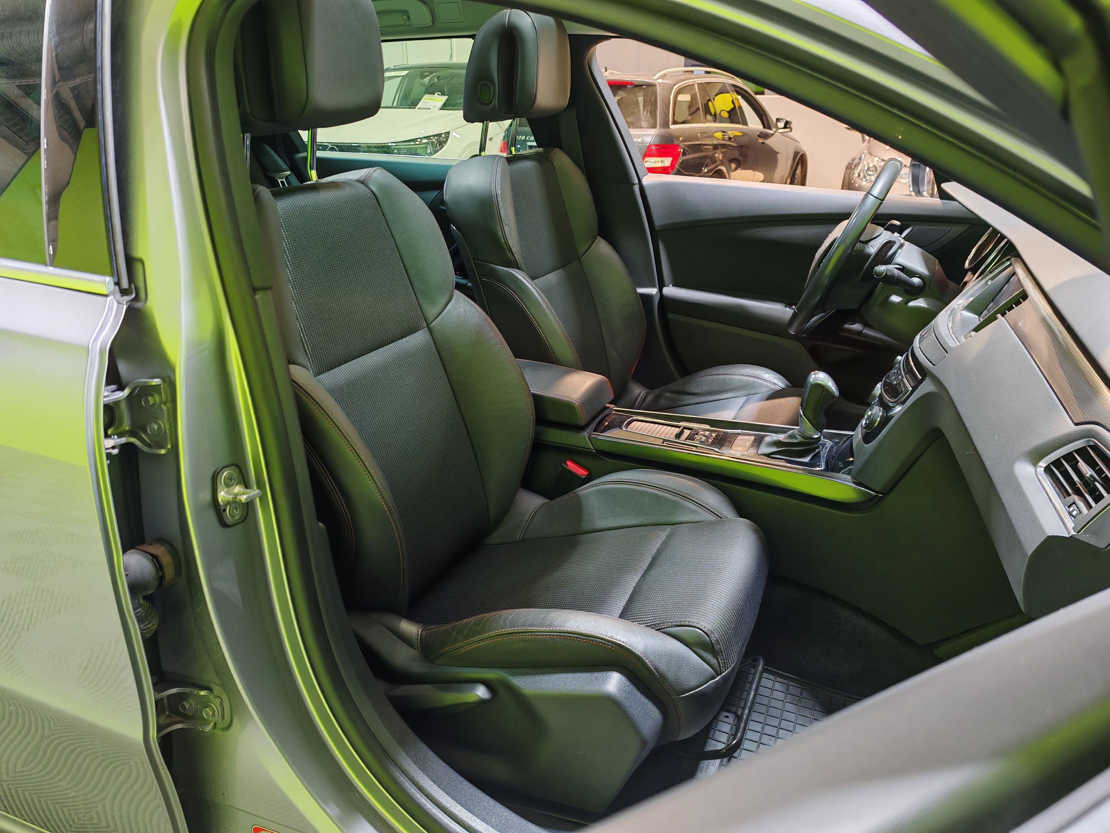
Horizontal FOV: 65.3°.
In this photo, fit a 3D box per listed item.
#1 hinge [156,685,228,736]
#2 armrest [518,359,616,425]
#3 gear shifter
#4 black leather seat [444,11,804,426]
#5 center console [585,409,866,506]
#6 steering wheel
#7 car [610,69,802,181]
[{"bbox_3d":[-0.451,0.361,1.059,0.100,0.060,0.050,-4,20,-11],"label":"hinge"},{"bbox_3d":[-0.048,-0.048,1.698,0.300,0.075,0.175,8,21,22],"label":"armrest"},{"bbox_3d":[0.418,-0.005,1.498,0.125,0.160,0.085,8,21,22],"label":"gear shifter"},{"bbox_3d":[0.204,-0.323,1.911,0.840,1.050,0.540,8,21,22],"label":"black leather seat"},{"bbox_3d":[0.319,0.070,1.571,0.510,0.085,0.210,8,21,22],"label":"center console"},{"bbox_3d":[0.590,-0.323,1.733,0.120,0.380,0.380,31,28,12],"label":"steering wheel"},{"bbox_3d":[1.292,-2.807,9.161,1.820,1.480,4.600,11,23,28],"label":"car"}]

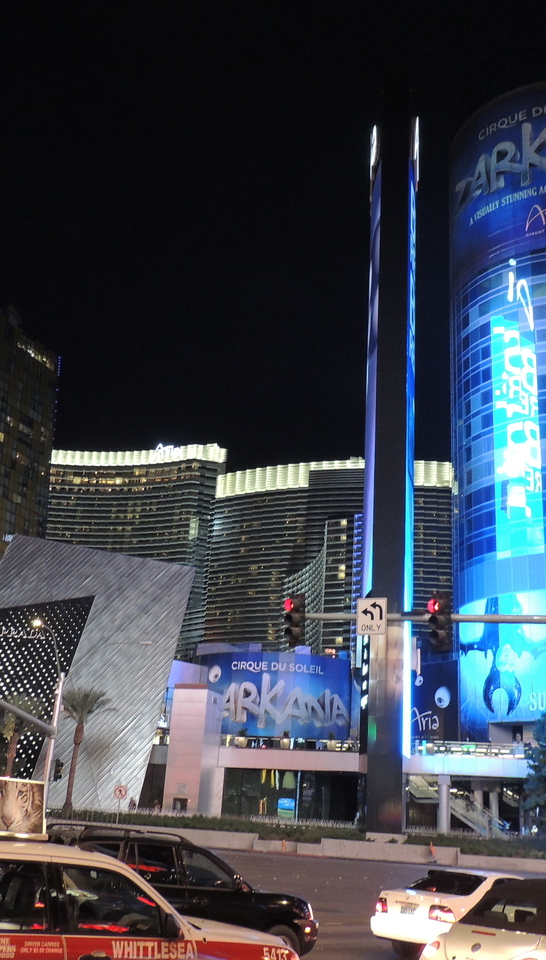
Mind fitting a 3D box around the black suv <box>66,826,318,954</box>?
[{"bbox_3d":[-1.576,6.099,12.858,4.450,1.770,1.800,10,-21,-16],"label":"black suv"}]

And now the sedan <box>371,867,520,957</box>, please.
[{"bbox_3d":[3.900,8.052,16.533,4.650,1.410,1.780,21,-27,-40],"label":"sedan"}]

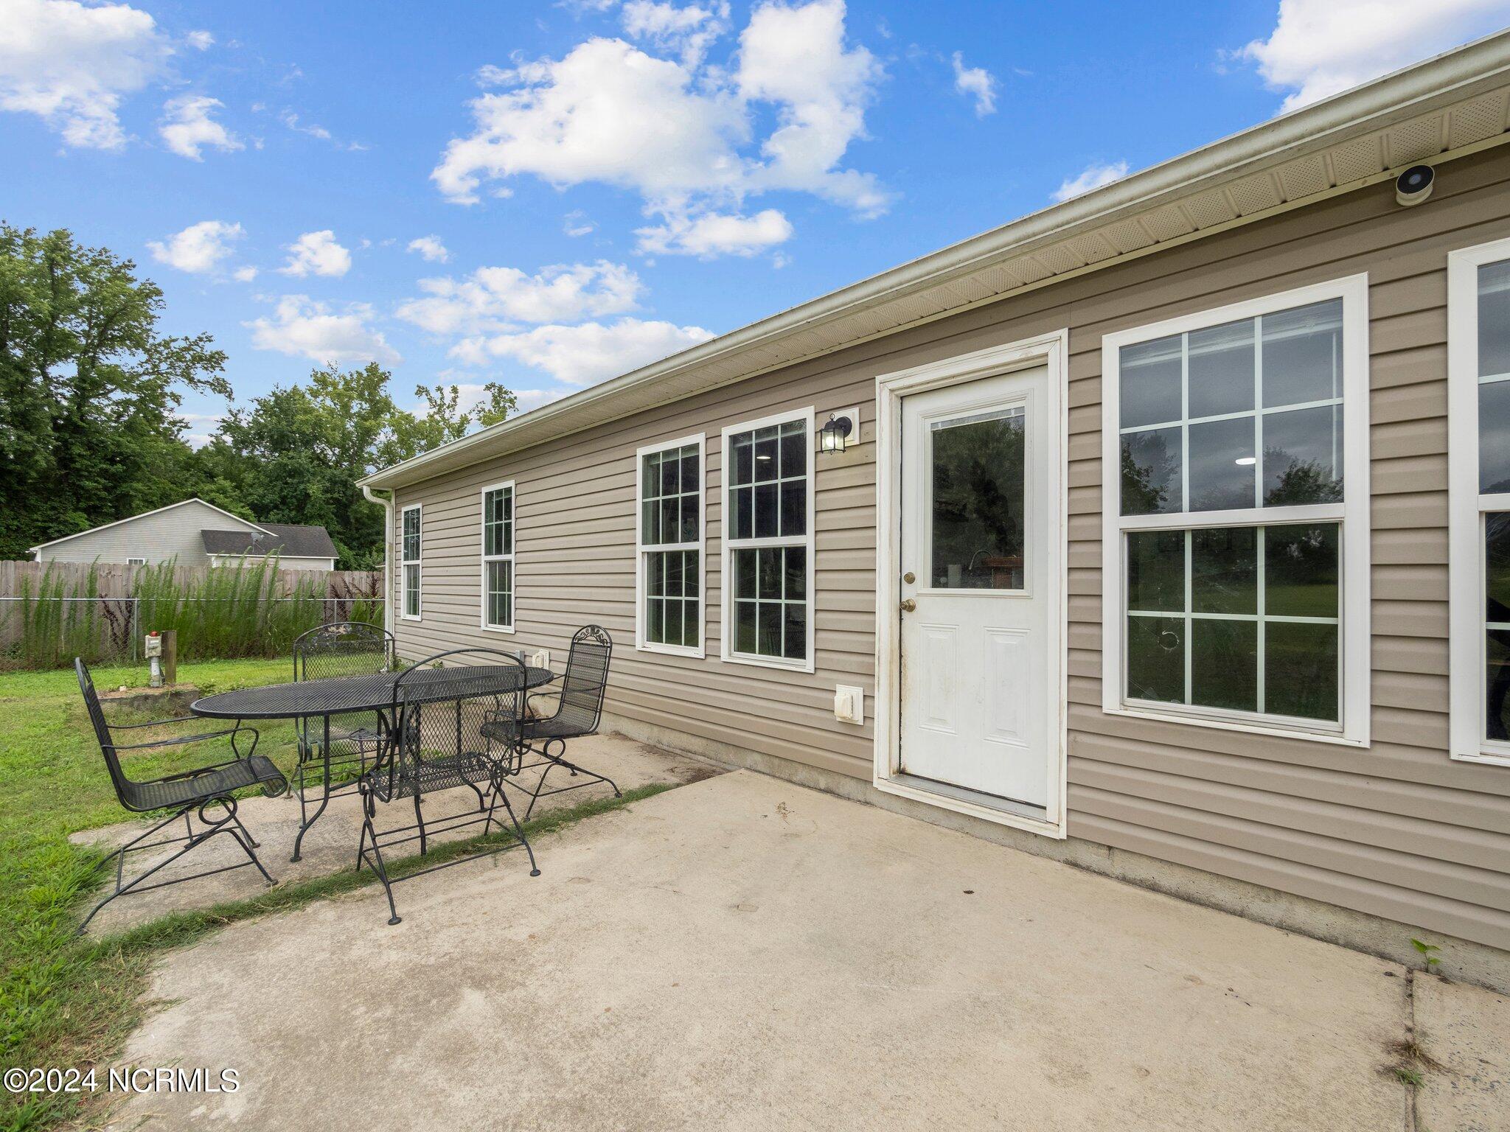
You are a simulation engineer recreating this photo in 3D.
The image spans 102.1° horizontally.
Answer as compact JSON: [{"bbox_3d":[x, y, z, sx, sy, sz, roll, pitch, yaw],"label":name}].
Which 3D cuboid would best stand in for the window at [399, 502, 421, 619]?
[{"bbox_3d":[-4.675,-0.036,8.342,0.775,1.555,0.060,-1,-1,43],"label":"window"}]

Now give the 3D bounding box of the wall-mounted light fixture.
[{"bbox_3d":[0.451,-0.739,3.364,0.180,0.265,0.190,-1,-1,43],"label":"wall-mounted light fixture"}]

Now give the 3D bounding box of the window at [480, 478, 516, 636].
[{"bbox_3d":[-2.706,-0.082,6.457,0.775,1.555,0.060,-1,-1,43],"label":"window"}]

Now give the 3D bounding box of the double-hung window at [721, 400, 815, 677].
[{"bbox_3d":[0.073,-0.144,3.850,0.775,1.555,0.060,-1,-1,43],"label":"double-hung window"}]

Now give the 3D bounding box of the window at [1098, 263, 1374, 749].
[{"bbox_3d":[1.735,-0.181,2.275,0.775,1.555,0.060,-1,-1,43],"label":"window"}]

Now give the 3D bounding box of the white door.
[{"bbox_3d":[1.077,0.098,3.010,0.800,2.020,0.055,-1,-1,43],"label":"white door"}]

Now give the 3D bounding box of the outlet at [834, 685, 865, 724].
[{"bbox_3d":[0.511,0.774,3.373,0.177,0.207,0.080,-1,-1,43],"label":"outlet"}]

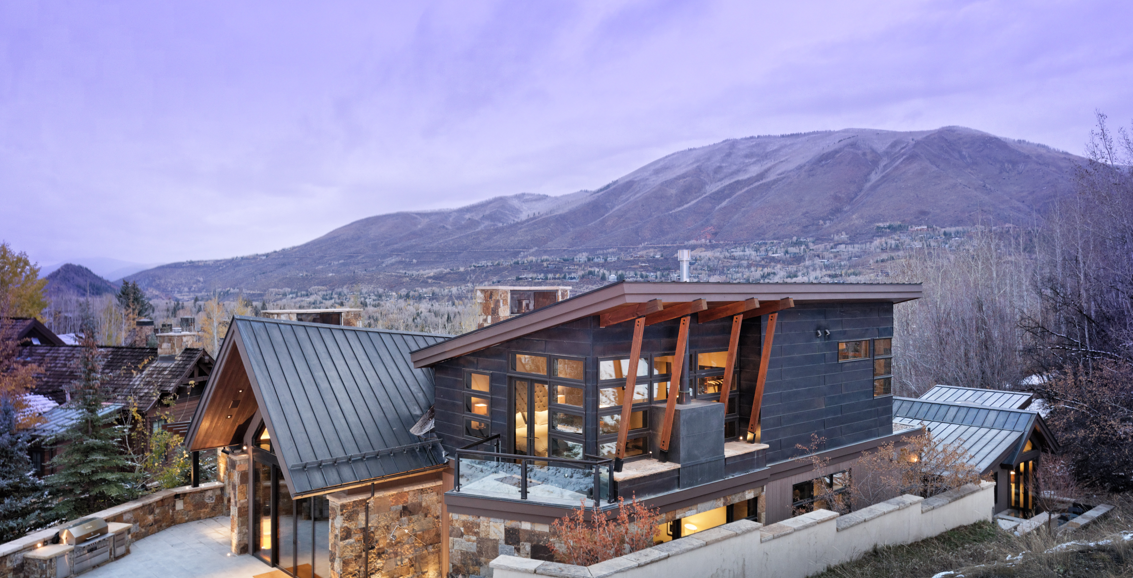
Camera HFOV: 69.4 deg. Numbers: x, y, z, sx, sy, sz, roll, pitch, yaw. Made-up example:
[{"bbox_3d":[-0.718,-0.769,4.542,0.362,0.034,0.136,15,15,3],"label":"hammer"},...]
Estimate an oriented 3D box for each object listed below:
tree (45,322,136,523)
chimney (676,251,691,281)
[{"bbox_3d":[-16.000,4.500,27.600,3.200,7.000,3.200,0,0,0],"label":"tree"},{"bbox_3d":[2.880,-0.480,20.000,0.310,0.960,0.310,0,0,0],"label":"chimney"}]

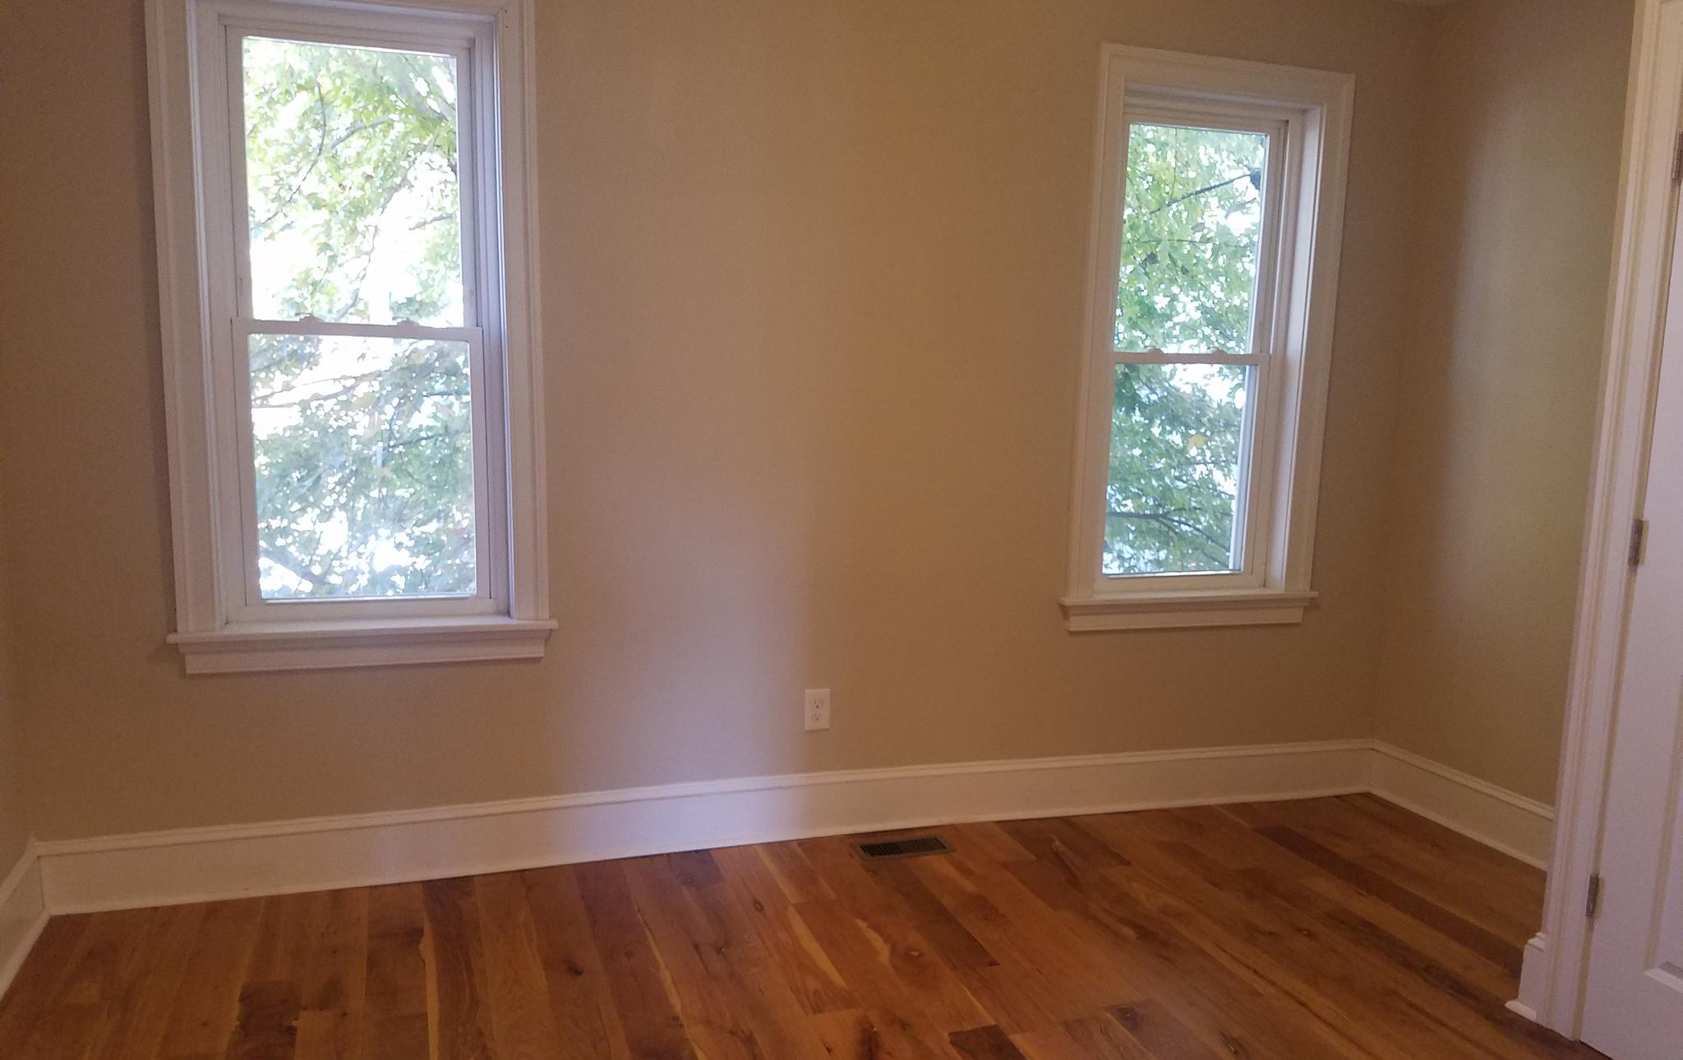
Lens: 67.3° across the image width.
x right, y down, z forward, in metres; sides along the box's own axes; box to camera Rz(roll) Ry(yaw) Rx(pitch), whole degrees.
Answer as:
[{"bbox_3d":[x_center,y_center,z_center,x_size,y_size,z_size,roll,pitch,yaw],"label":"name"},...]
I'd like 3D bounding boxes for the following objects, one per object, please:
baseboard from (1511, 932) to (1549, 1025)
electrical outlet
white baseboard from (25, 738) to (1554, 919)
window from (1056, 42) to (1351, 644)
[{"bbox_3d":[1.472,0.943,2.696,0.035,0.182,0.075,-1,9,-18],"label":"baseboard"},{"bbox_3d":[-0.065,0.495,3.481,0.071,0.115,0.010,-1,9,-18],"label":"electrical outlet"},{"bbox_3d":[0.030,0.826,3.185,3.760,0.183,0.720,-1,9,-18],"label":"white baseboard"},{"bbox_3d":[1.060,-0.521,3.702,0.850,1.637,0.120,-1,9,-18],"label":"window"}]

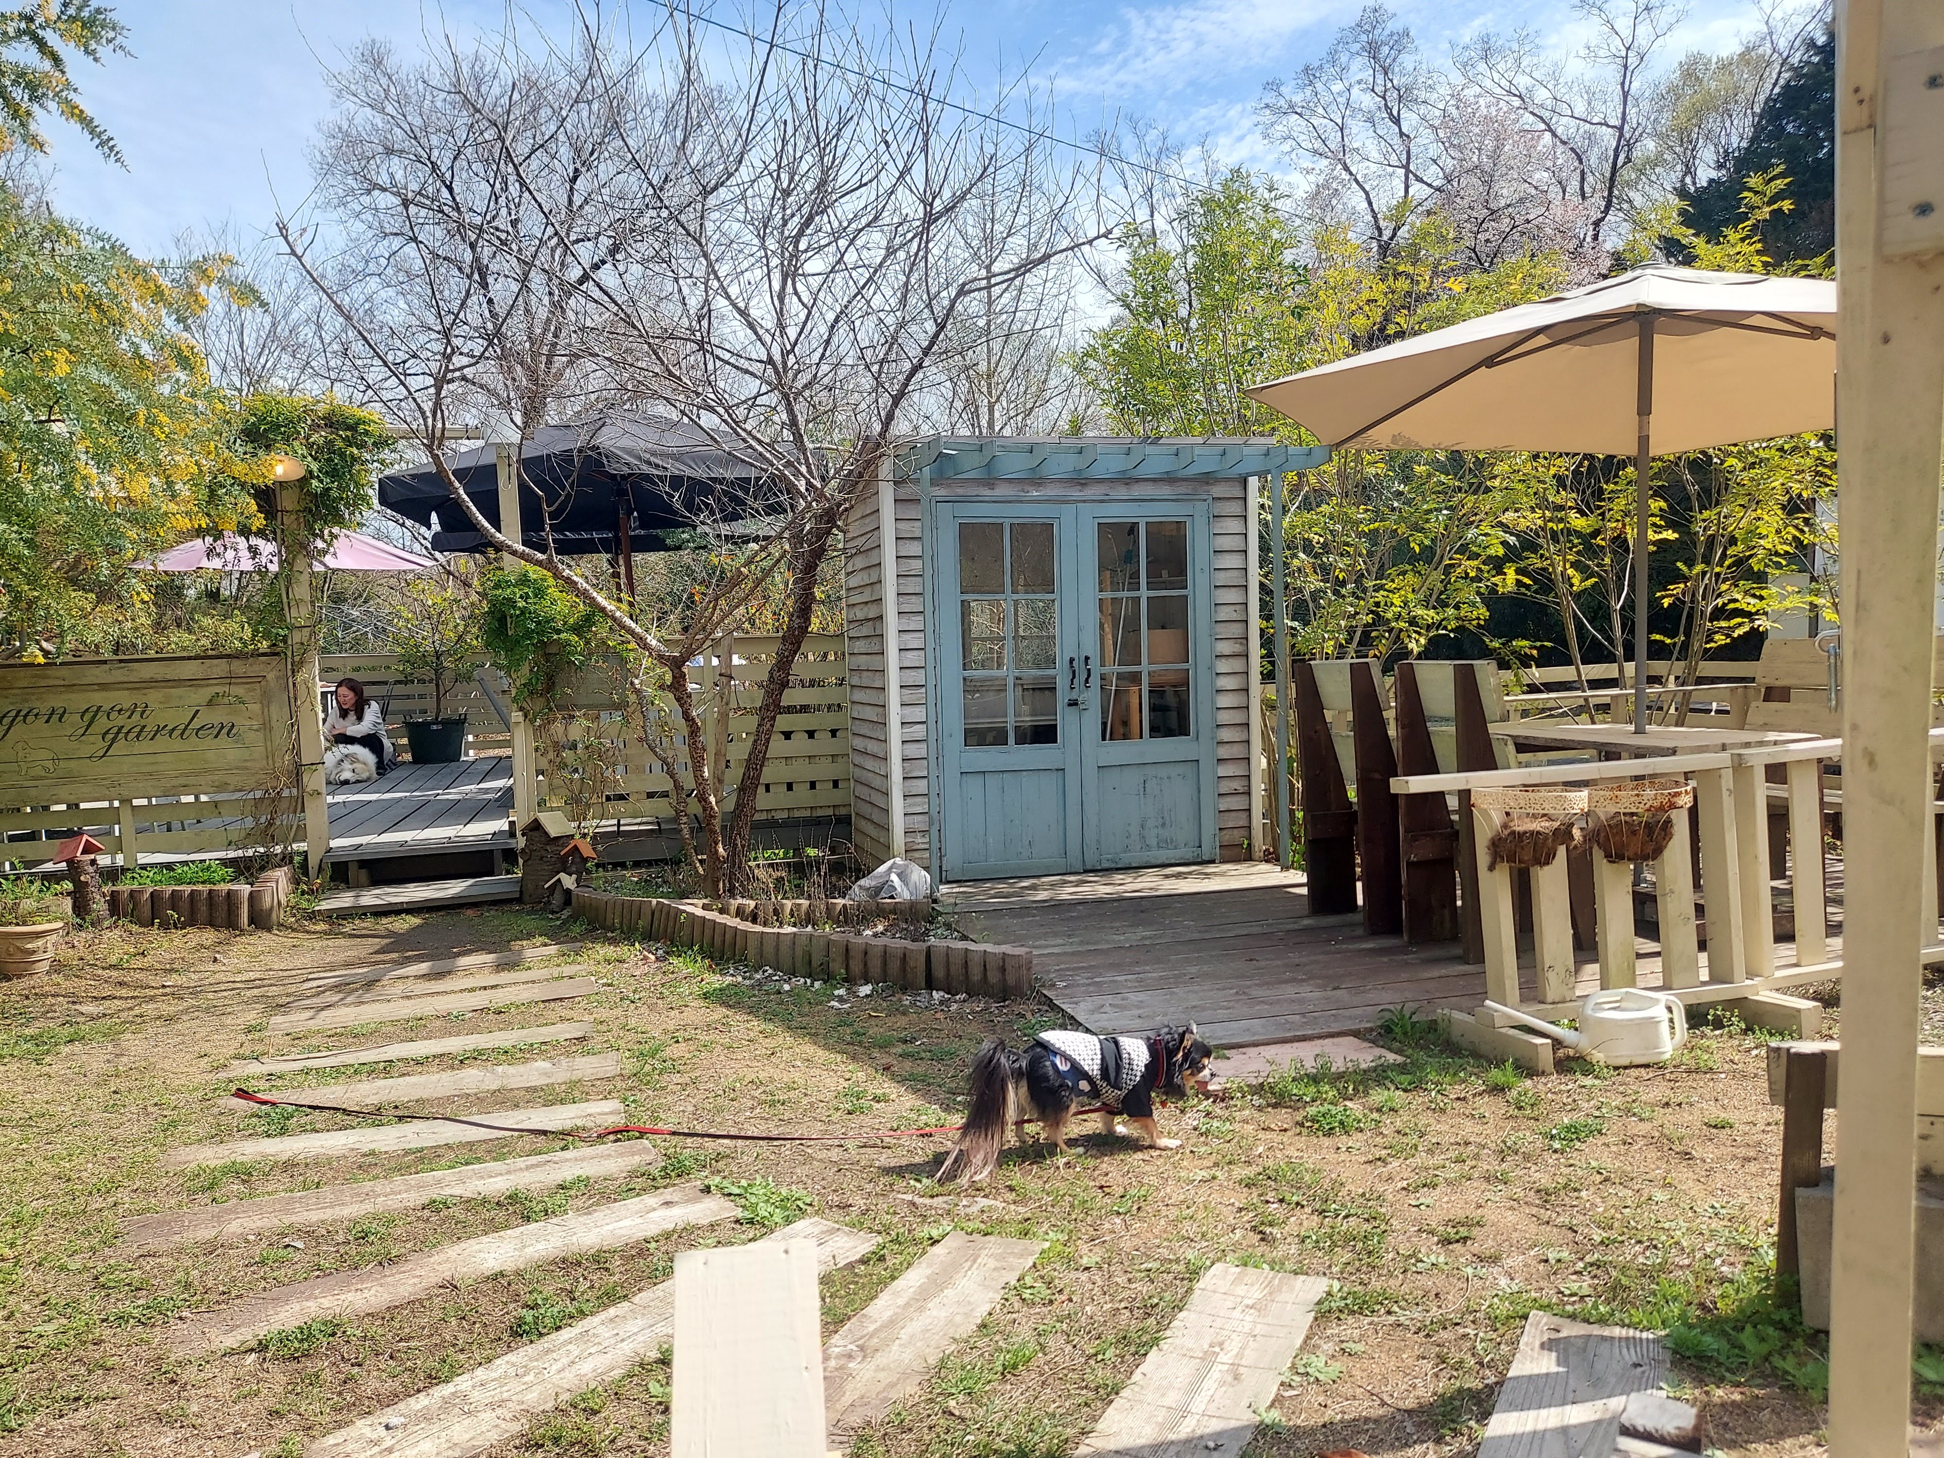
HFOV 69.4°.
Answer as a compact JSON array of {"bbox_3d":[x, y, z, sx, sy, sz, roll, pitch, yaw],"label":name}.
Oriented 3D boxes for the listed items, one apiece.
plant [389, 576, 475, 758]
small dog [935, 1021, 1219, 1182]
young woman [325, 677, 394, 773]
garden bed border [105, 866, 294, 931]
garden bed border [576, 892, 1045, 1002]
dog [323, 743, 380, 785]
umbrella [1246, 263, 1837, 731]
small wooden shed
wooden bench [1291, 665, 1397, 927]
[{"bbox_3d":[-4.500,-0.513,11.700,0.700,1.600,0.700,-2,3,0],"label":"plant"},{"bbox_3d":[0.233,0.771,3.006,0.580,0.277,0.190,-2,3,-14],"label":"small dog"},{"bbox_3d":[-4.583,-0.011,10.500,0.600,0.740,0.480,-4,4,-32],"label":"young woman"},{"bbox_3d":[-3.155,0.703,5.893,0.800,0.160,0.700,-1,3,2],"label":"garden bed border"},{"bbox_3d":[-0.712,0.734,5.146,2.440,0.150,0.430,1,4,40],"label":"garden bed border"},{"bbox_3d":[-4.408,0.242,9.950,0.400,0.300,0.580,-2,3,-12],"label":"dog"},{"bbox_3d":[2.534,-0.531,5.283,2.704,2.365,3.031,0,4,26],"label":"umbrella"},{"bbox_3d":[0.441,-0.337,6.453,1.795,1.979,1.561,-2,3,-15],"label":"small wooden shed"},{"bbox_3d":[1.533,0.222,5.084,0.551,0.938,0.490,-2,3,-15],"label":"wooden bench"}]

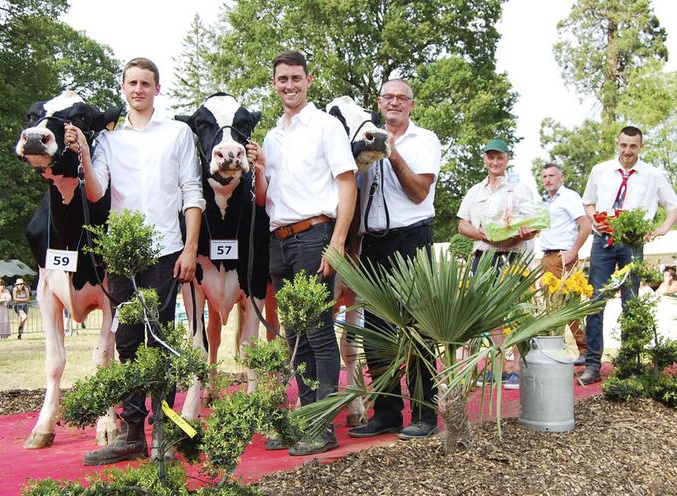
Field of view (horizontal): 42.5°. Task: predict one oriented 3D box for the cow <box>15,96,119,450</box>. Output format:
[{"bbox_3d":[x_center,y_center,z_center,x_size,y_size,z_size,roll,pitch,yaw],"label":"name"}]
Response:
[{"bbox_3d":[-1.270,0.120,4.800,0.780,1.660,2.150,0,-1,-1],"label":"cow"}]

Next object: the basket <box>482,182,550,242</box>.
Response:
[{"bbox_3d":[1.170,-0.235,5.750,0.440,0.380,0.290,-9,-1,11],"label":"basket"}]

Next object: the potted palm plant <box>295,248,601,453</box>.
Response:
[{"bbox_3d":[0.520,0.470,4.050,1.350,0.920,1.150,0,-1,0],"label":"potted palm plant"}]

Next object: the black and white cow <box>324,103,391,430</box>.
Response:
[{"bbox_3d":[-0.040,0.090,5.200,0.780,1.700,2.150,0,-1,-3],"label":"black and white cow"}]

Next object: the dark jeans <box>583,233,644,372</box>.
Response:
[{"bbox_3d":[1.940,0.380,6.100,0.420,0.940,0.280,0,-1,22],"label":"dark jeans"}]

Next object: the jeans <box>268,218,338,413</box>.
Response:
[{"bbox_3d":[-0.160,0.350,4.080,0.350,0.930,0.260,-1,-1,36],"label":"jeans"}]

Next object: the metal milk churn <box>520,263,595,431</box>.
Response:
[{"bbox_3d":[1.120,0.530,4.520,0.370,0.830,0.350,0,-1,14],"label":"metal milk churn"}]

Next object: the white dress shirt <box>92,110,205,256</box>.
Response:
[{"bbox_3d":[-0.840,-0.285,3.850,0.520,0.660,0.340,0,-1,-3],"label":"white dress shirt"}]

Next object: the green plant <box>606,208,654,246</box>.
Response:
[{"bbox_3d":[1.770,-0.125,5.350,0.290,0.230,0.280,0,-1,0],"label":"green plant"}]

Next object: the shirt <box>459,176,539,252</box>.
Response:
[{"bbox_3d":[1.100,-0.240,5.970,0.550,0.560,0.330,0,-1,7],"label":"shirt"}]

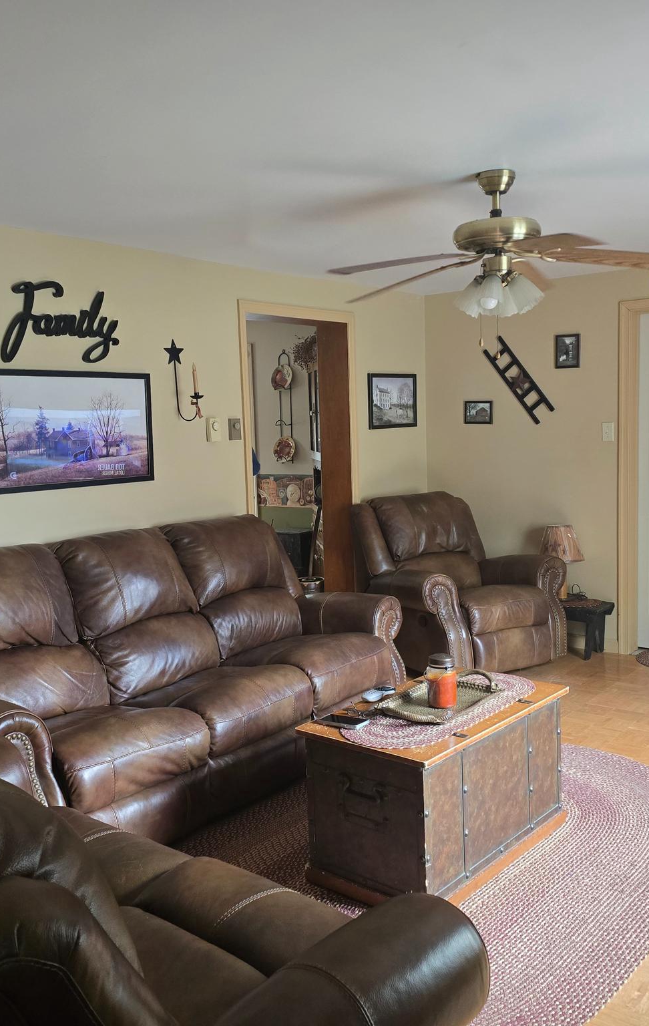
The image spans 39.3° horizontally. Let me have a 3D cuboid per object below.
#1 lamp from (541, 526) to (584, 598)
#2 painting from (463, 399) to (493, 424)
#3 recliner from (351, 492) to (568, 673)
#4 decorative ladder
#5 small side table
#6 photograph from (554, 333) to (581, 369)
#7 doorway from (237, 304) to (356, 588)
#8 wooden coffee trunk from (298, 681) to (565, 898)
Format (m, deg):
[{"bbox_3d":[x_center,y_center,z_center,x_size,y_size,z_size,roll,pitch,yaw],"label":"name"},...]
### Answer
[{"bbox_3d":[1.471,0.304,5.626,0.280,0.475,0.280,3,7,38],"label":"lamp"},{"bbox_3d":[1.018,-0.658,5.965,0.212,0.152,0.020,3,8,38],"label":"painting"},{"bbox_3d":[0.792,0.402,5.529,1.060,1.015,0.930,-5,7,-31],"label":"recliner"},{"bbox_3d":[1.230,-0.846,5.765,0.030,0.605,0.150,-9,-27,-51],"label":"decorative ladder"},{"bbox_3d":[1.508,0.704,5.617,0.500,0.320,0.220,3,8,38],"label":"small side table"},{"bbox_3d":[1.495,-0.994,5.599,0.163,0.204,0.020,3,7,38],"label":"photograph"},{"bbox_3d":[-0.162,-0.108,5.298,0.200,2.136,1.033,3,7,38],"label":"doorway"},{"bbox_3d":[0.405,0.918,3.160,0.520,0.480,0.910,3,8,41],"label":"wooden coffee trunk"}]

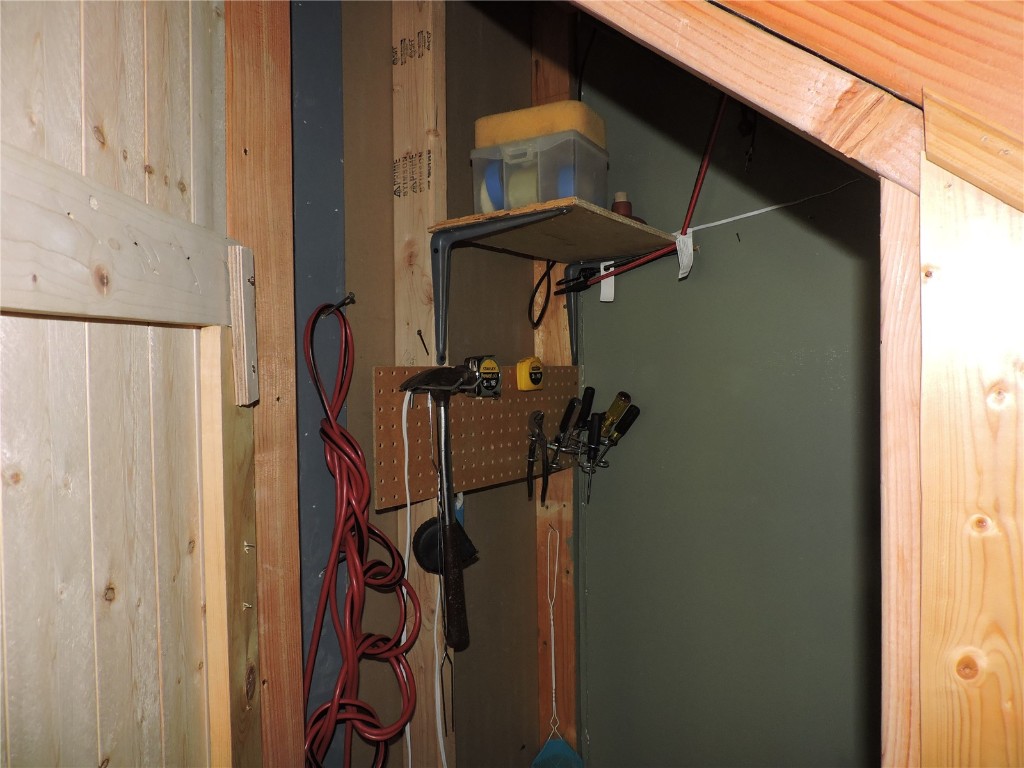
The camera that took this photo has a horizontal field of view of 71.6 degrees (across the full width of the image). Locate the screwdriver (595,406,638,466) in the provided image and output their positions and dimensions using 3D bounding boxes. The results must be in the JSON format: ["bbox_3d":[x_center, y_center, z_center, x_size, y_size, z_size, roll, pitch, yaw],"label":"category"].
[{"bbox_3d":[0.190,0.095,1.280,0.026,0.136,0.026,42,24,28],"label":"screwdriver"}]

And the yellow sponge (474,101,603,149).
[{"bbox_3d":[0.046,-0.393,1.131,0.172,0.051,0.134,0,1,30],"label":"yellow sponge"}]

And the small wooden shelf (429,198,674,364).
[{"bbox_3d":[0.105,-0.140,1.178,0.259,0.212,0.430,0,1,36],"label":"small wooden shelf"}]

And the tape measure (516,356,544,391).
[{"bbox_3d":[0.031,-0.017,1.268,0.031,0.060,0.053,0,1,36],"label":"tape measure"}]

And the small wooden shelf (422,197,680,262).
[{"bbox_3d":[0.104,-0.240,1.177,0.259,0.011,0.430,0,1,36],"label":"small wooden shelf"}]

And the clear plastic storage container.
[{"bbox_3d":[0.046,-0.306,1.133,0.179,0.122,0.138,0,1,30],"label":"clear plastic storage container"}]

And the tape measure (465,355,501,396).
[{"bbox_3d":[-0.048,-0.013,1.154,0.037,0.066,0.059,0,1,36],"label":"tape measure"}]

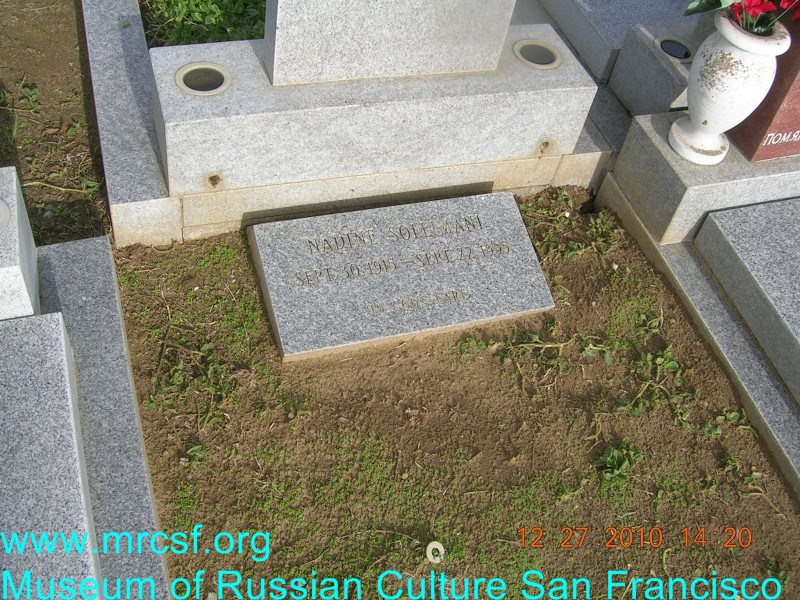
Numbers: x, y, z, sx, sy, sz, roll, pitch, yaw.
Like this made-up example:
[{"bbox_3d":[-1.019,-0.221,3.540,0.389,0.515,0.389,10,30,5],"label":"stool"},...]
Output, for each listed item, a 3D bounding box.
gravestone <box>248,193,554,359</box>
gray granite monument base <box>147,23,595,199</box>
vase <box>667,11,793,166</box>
[{"bbox_3d":[0.007,-0.054,1.822,0.630,0.090,0.308,-10,69,-18],"label":"gravestone"},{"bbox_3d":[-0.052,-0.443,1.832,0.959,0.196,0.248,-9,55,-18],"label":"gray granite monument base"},{"bbox_3d":[0.707,-0.458,1.762,0.182,0.306,0.182,-9,53,-18],"label":"vase"}]

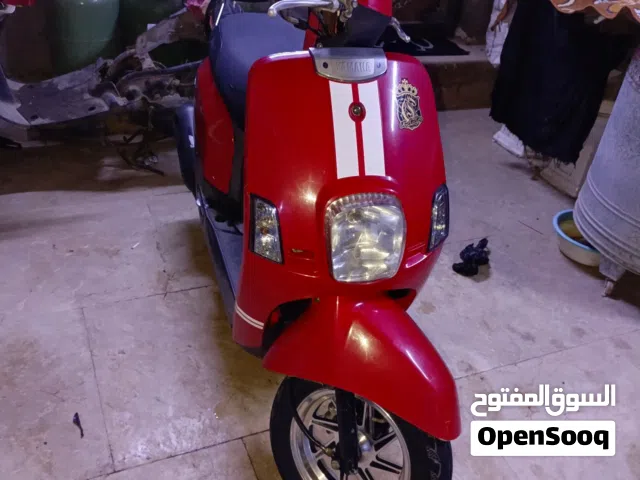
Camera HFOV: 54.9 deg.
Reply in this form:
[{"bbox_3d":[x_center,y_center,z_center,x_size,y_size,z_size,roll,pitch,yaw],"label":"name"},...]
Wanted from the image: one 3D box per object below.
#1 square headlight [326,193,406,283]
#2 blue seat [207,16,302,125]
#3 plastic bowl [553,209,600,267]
[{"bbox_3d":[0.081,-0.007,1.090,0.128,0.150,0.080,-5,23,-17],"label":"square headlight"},{"bbox_3d":[-0.128,-0.436,1.632,0.280,0.190,0.590,-5,35,-17],"label":"blue seat"},{"bbox_3d":[1.034,0.006,2.341,0.322,0.088,0.322,5,33,-3],"label":"plastic bowl"}]

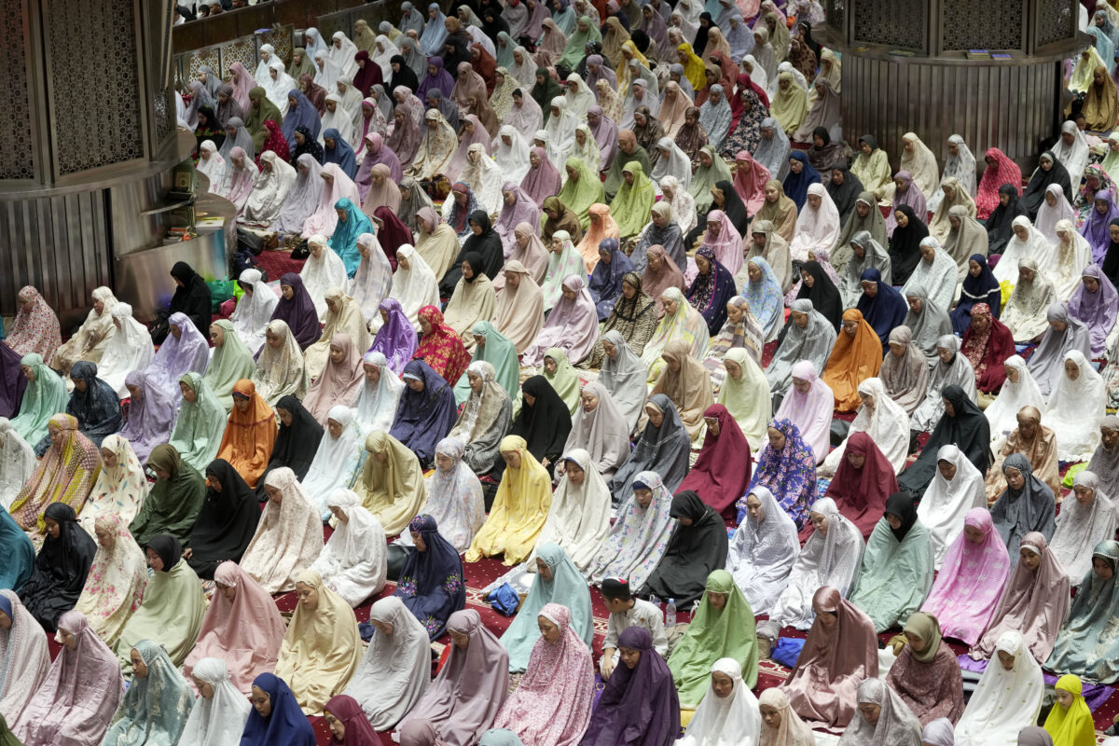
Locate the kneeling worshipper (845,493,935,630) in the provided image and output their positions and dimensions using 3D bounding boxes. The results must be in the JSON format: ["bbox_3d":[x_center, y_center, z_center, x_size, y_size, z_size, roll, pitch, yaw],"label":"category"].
[{"bbox_3d":[2.294,1.260,14.995,0.520,0.845,0.690,9,17,34],"label":"kneeling worshipper"}]

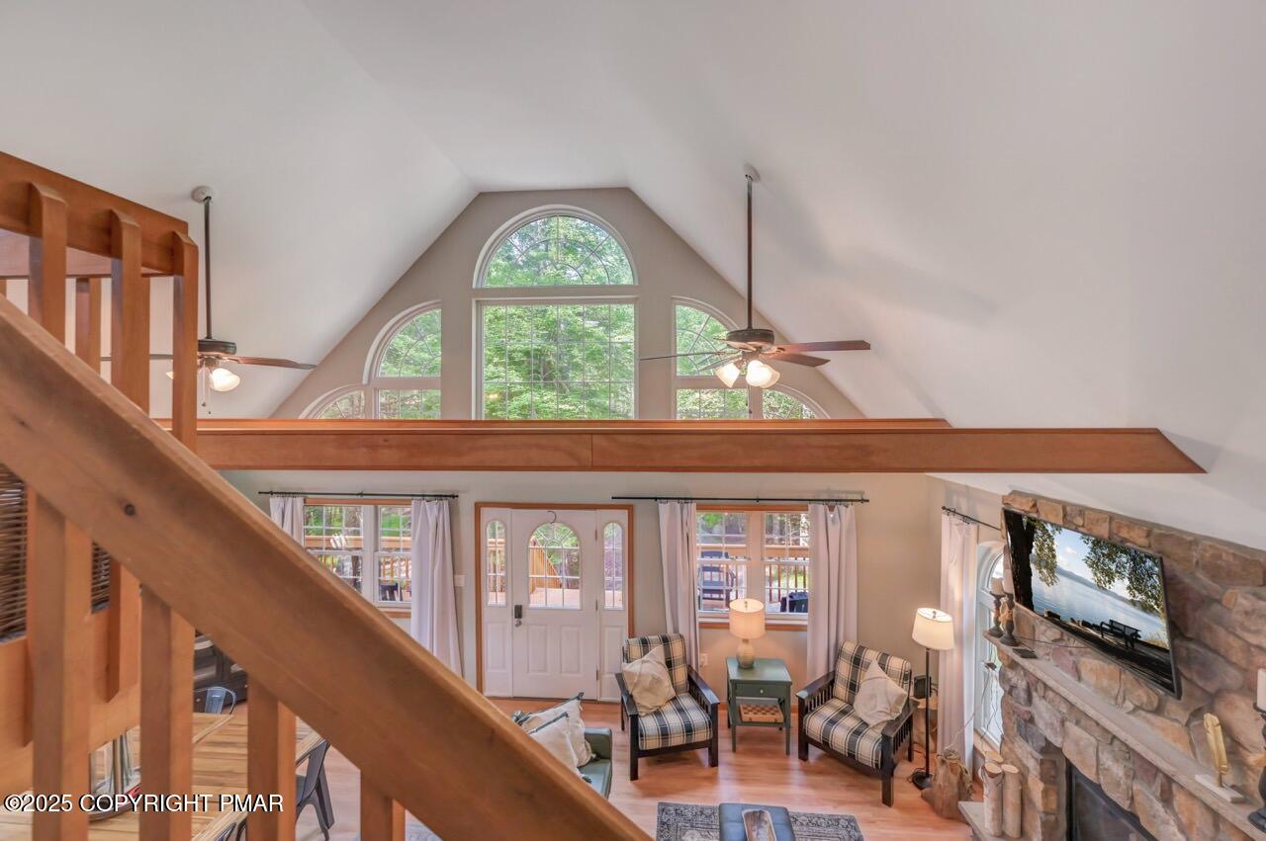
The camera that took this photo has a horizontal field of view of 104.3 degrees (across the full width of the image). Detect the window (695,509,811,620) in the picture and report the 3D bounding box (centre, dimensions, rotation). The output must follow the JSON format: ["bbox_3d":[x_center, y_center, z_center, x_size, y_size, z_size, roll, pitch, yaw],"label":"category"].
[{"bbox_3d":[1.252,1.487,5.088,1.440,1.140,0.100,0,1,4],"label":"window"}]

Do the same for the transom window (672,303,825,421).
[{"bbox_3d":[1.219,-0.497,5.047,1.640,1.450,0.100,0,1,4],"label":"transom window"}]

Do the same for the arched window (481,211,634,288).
[{"bbox_3d":[-0.789,-1.796,5.160,1.640,0.790,0.100,0,1,4],"label":"arched window"}]

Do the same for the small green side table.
[{"bbox_3d":[1.156,2.654,4.569,0.540,0.670,0.400,0,1,4],"label":"small green side table"}]

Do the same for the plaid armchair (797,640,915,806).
[{"bbox_3d":[2.036,2.600,4.398,0.790,0.850,0.860,0,1,44],"label":"plaid armchair"}]

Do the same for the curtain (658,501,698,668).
[{"bbox_3d":[0.470,1.903,5.088,0.438,2.130,0.130,0,0,5],"label":"curtain"}]

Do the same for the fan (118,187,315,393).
[{"bbox_3d":[-2.781,-0.861,3.220,1.340,1.347,1.340,0,0,5],"label":"fan"}]

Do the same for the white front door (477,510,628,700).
[{"bbox_3d":[-0.832,1.960,5.236,1.590,2.040,0.100,0,1,4],"label":"white front door"}]

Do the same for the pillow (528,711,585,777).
[{"bbox_3d":[-0.560,2.365,3.420,0.440,0.440,0.150,-8,-22,-36],"label":"pillow"}]

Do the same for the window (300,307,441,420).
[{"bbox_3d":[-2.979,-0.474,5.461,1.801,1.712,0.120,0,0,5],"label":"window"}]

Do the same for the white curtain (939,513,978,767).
[{"bbox_3d":[2.765,1.878,4.200,0.130,2.080,0.500,0,0,6],"label":"white curtain"}]

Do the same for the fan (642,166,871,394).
[{"bbox_3d":[0.695,-0.834,2.891,1.320,1.280,1.320,0,1,4],"label":"fan"}]

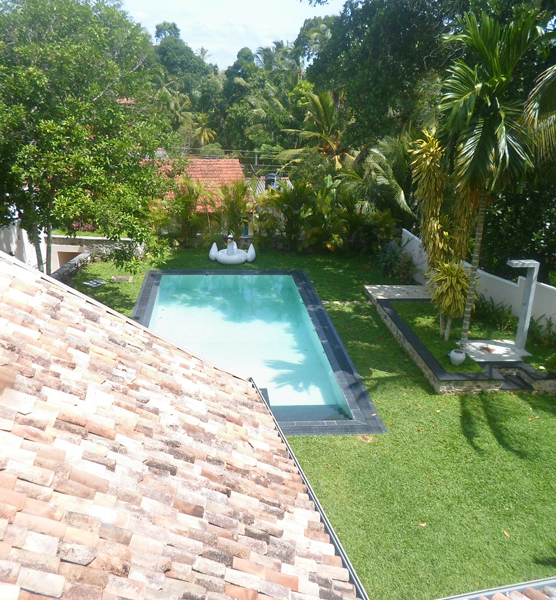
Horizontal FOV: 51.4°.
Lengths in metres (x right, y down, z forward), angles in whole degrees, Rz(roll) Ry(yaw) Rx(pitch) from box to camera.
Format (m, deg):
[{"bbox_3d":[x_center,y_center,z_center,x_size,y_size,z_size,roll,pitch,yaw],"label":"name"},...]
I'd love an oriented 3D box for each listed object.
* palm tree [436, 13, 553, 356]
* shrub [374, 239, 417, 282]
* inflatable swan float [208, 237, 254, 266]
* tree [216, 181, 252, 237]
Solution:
[{"bbox_3d":[4.247,-2.114,12.333,2.350,7.100,2.300,0,20,-7],"label":"palm tree"},{"bbox_3d":[3.891,-1.344,19.243,1.380,1.430,1.300,0,20,-7],"label":"shrub"},{"bbox_3d":[-1.652,-1.889,20.750,1.660,1.000,1.350,1,20,-2],"label":"inflatable swan float"},{"bbox_3d":[-1.635,-3.157,21.726,1.360,2.600,1.350,0,20,-7],"label":"tree"}]

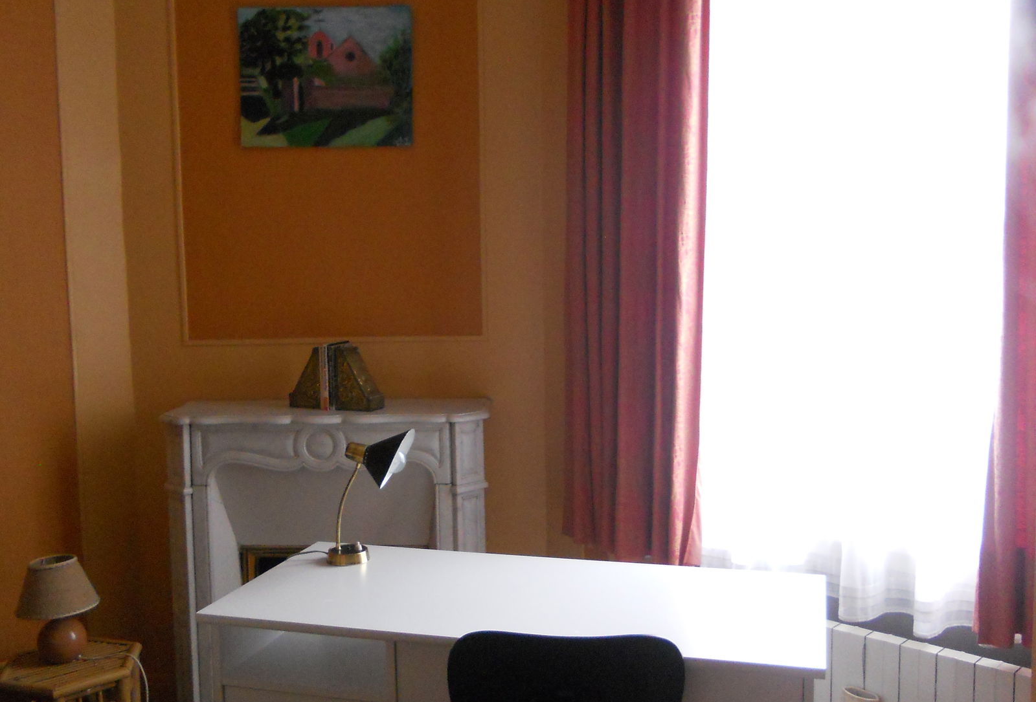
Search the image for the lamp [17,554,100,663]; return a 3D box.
[{"bbox_3d":[-1.227,0.690,2.854,0.216,0.273,0.216,-1,6,1],"label":"lamp"}]

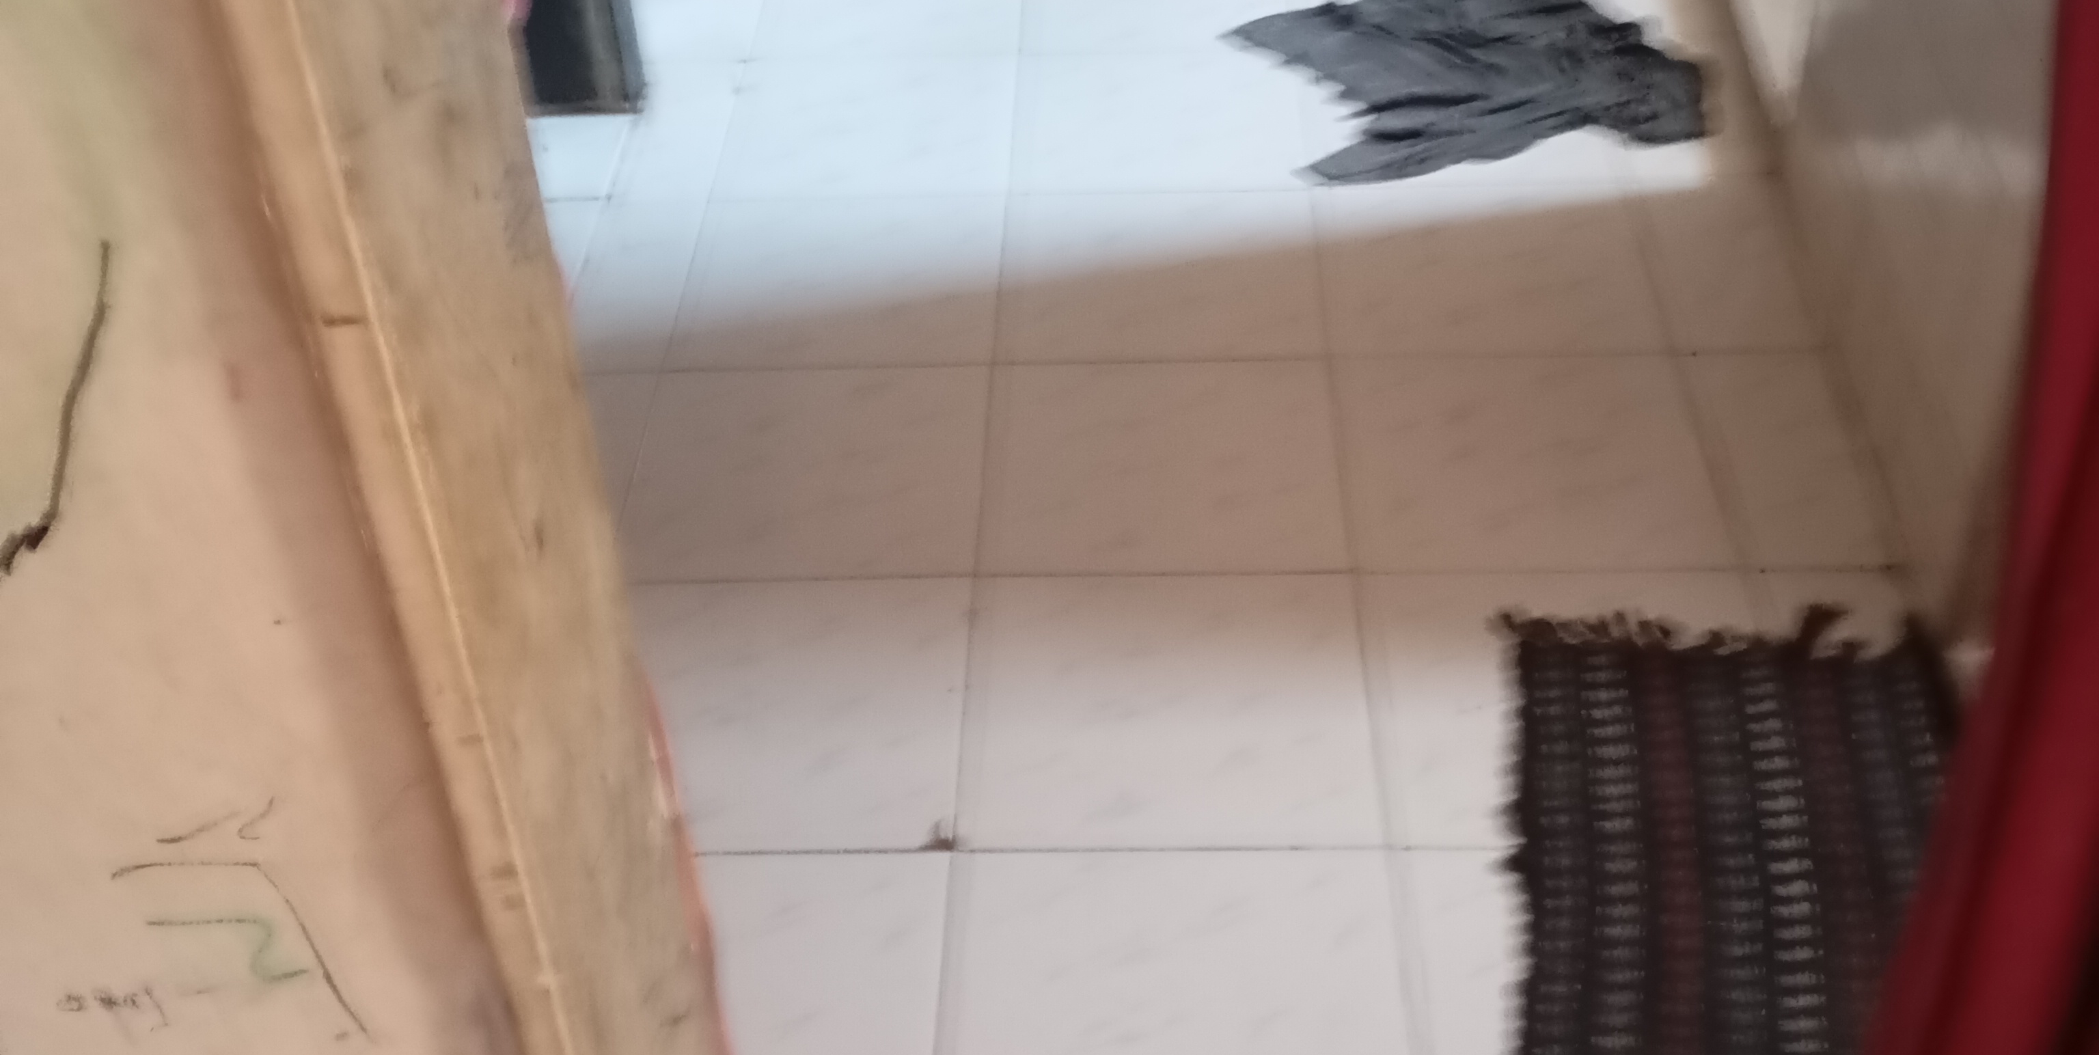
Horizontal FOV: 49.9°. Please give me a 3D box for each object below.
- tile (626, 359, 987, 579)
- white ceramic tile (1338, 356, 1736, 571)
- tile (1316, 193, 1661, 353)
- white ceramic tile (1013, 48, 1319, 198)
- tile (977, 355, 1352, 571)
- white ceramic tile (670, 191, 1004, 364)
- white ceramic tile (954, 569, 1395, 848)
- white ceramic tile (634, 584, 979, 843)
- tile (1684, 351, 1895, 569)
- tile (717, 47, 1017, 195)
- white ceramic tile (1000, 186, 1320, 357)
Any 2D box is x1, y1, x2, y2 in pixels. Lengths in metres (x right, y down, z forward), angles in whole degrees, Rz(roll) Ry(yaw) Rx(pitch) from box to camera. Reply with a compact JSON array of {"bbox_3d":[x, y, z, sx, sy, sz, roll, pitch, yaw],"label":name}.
[{"bbox_3d":[-0.205,-0.047,1.941,0.304,0.010,0.299,-1,39,3],"label":"tile"},{"bbox_3d":[0.400,-0.055,1.910,0.300,0.010,0.300,-1,39,2],"label":"white ceramic tile"},{"bbox_3d":[0.413,-0.246,2.143,0.310,0.010,0.299,-1,39,3],"label":"tile"},{"bbox_3d":[0.116,-0.430,2.399,0.298,0.010,0.297,-1,39,3],"label":"white ceramic tile"},{"bbox_3d":[0.098,-0.053,1.923,0.300,0.010,0.300,-1,39,2],"label":"tile"},{"bbox_3d":[-0.199,-0.238,2.181,0.298,0.010,0.297,-1,39,3],"label":"white ceramic tile"},{"bbox_3d":[0.090,0.136,1.694,0.304,0.010,0.299,-1,39,3],"label":"white ceramic tile"},{"bbox_3d":[-0.216,0.140,1.717,0.298,0.010,0.297,-1,39,3],"label":"white ceramic tile"},{"bbox_3d":[0.622,-0.059,1.910,0.122,0.010,0.297,-1,39,3],"label":"tile"},{"bbox_3d":[-0.189,-0.425,2.402,0.300,0.010,0.300,-1,39,2],"label":"tile"},{"bbox_3d":[0.106,-0.240,2.156,0.300,0.010,0.300,-1,39,2],"label":"white ceramic tile"}]

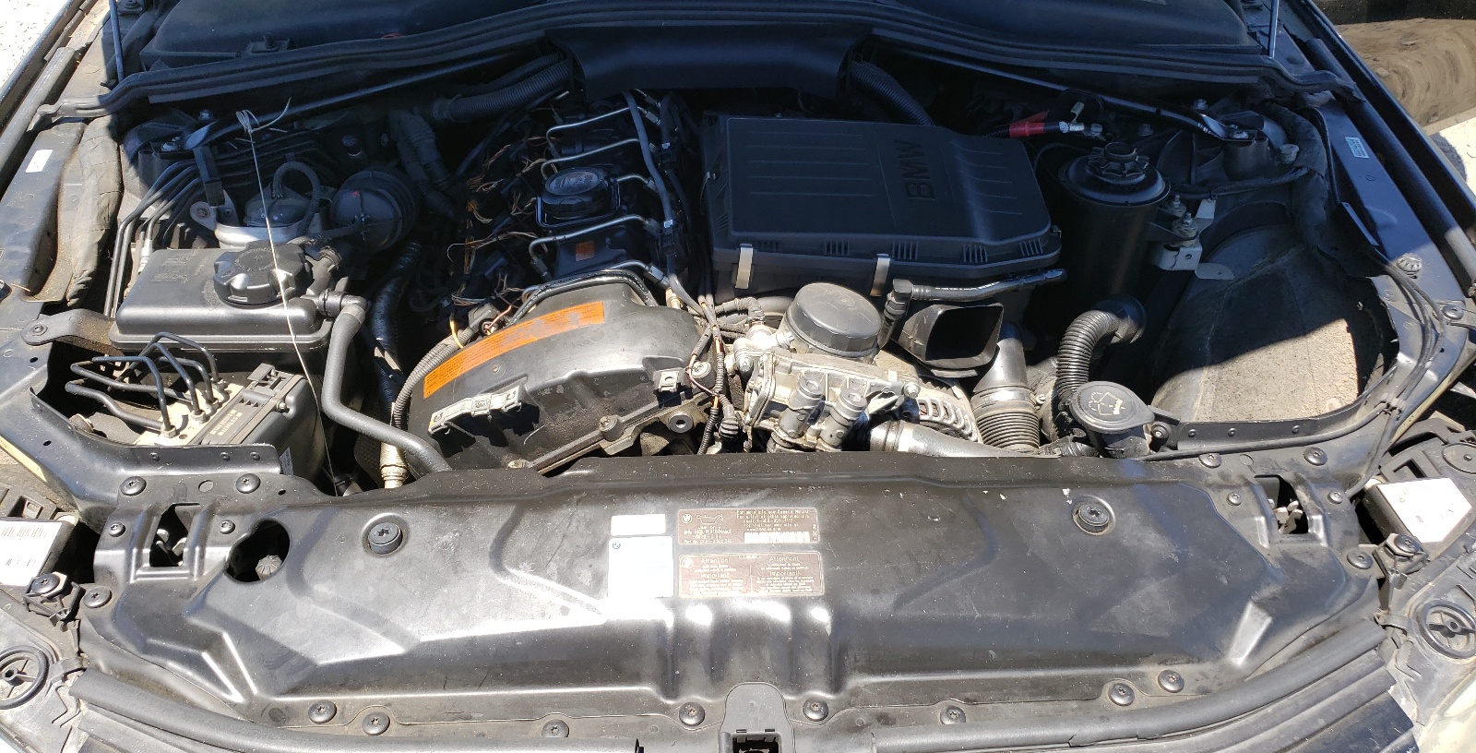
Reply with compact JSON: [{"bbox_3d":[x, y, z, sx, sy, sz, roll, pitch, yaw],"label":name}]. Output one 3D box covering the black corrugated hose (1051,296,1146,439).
[{"bbox_3d":[0.363,-0.009,1.120,0.090,0.115,0.095,-1,40,-3],"label":"black corrugated hose"}]

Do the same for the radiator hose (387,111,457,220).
[{"bbox_3d":[-0.400,-0.264,1.404,0.080,0.120,0.080,-1,40,-2],"label":"radiator hose"}]

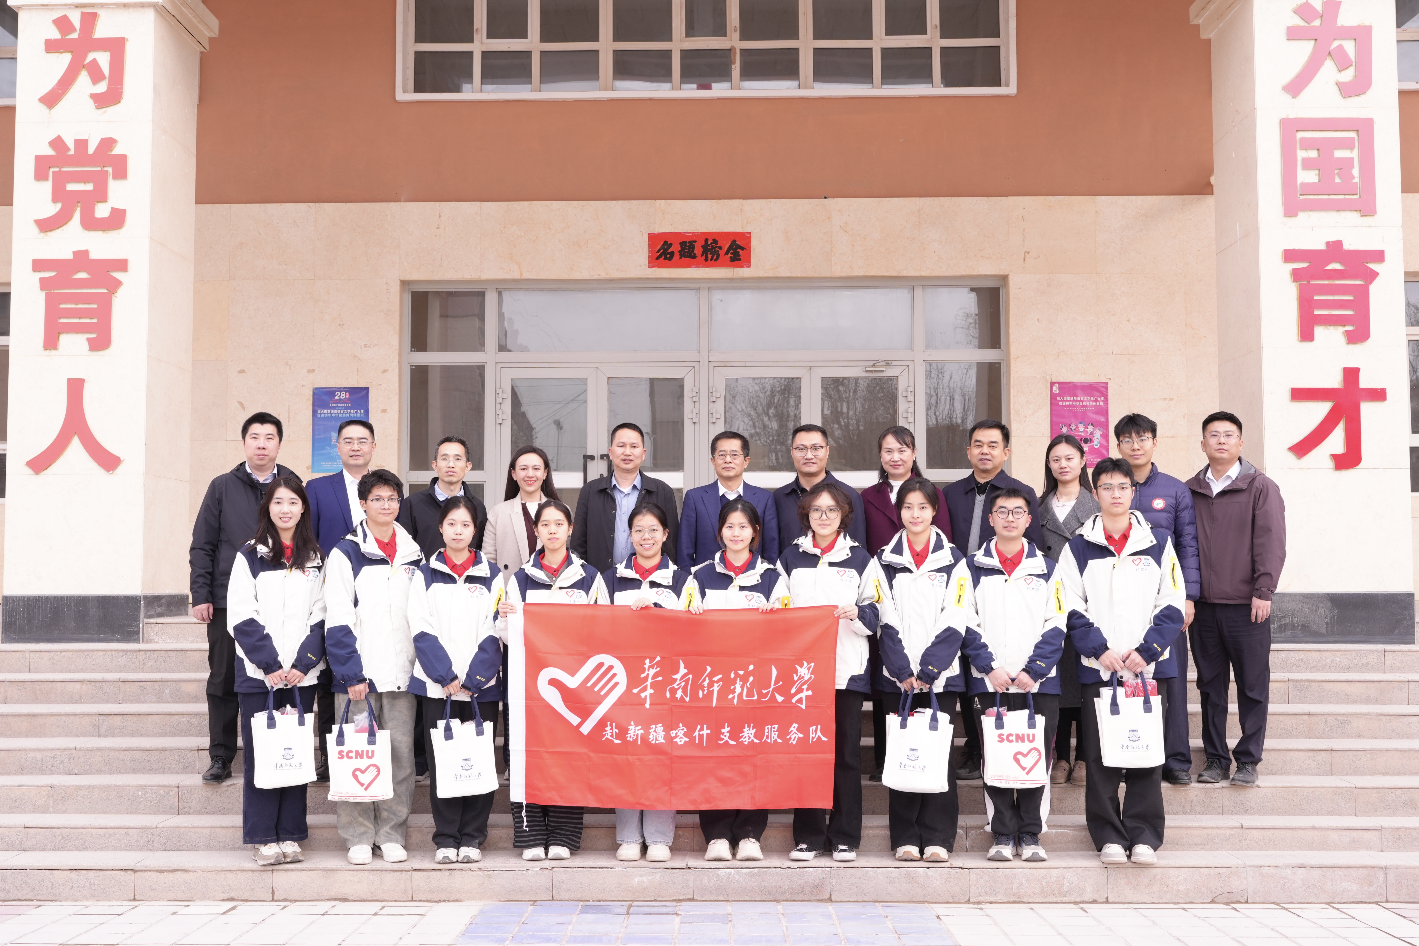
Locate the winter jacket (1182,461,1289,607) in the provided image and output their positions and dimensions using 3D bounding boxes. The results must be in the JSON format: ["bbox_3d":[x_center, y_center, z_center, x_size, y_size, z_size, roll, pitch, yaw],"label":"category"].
[{"bbox_3d":[2.535,0.283,7.893,0.480,0.710,0.340,-2,-5,28],"label":"winter jacket"}]

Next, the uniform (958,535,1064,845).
[{"bbox_3d":[1.362,0.972,7.274,0.494,1.344,0.350,0,-4,5],"label":"uniform"}]

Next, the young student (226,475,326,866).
[{"bbox_3d":[-1.923,0.867,7.246,0.450,1.720,0.370,1,-5,-16],"label":"young student"}]

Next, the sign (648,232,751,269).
[{"bbox_3d":[-0.087,-1.980,14.351,0.913,0.328,0.010,0,-4,1],"label":"sign"}]

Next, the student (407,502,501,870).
[{"bbox_3d":[-1.149,0.919,7.302,0.430,1.631,0.320,1,-4,-9],"label":"student"}]

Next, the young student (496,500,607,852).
[{"bbox_3d":[-0.706,0.918,7.302,0.480,1.598,0.360,0,-4,-3],"label":"young student"}]

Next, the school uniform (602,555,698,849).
[{"bbox_3d":[-0.267,1.027,7.271,0.429,1.313,0.350,0,-4,0],"label":"school uniform"}]

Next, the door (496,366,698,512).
[{"bbox_3d":[-0.974,0.143,14.084,1.748,2.179,0.100,0,-4,2],"label":"door"}]

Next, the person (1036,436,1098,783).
[{"bbox_3d":[1.732,0.649,7.865,0.460,1.684,0.330,-1,-5,14],"label":"person"}]

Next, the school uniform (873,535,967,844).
[{"bbox_3d":[0.954,0.975,7.298,0.430,1.460,0.310,-1,-4,13],"label":"school uniform"}]

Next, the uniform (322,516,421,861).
[{"bbox_3d":[-1.515,0.960,7.299,0.460,1.491,0.320,1,-4,-16],"label":"uniform"}]

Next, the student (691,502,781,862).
[{"bbox_3d":[0.125,0.918,7.302,0.430,1.608,0.360,0,-4,0],"label":"student"}]

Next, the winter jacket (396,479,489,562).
[{"bbox_3d":[-1.275,0.367,7.886,0.500,0.692,0.320,1,-4,-9],"label":"winter jacket"}]

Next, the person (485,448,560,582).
[{"bbox_3d":[-0.858,0.679,7.862,0.460,1.623,0.330,1,-4,-10],"label":"person"}]

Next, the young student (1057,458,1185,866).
[{"bbox_3d":[1.831,0.827,7.249,0.560,1.790,0.380,-1,-5,14],"label":"young student"}]

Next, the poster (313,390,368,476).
[{"bbox_3d":[-3.263,-0.377,14.300,0.513,0.771,0.010,0,-4,1],"label":"poster"}]

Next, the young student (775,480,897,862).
[{"bbox_3d":[0.535,0.870,7.245,0.500,1.685,0.360,-1,-4,8],"label":"young student"}]

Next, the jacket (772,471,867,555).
[{"bbox_3d":[0.507,0.344,7.814,0.515,0.700,0.300,0,-4,3],"label":"jacket"}]

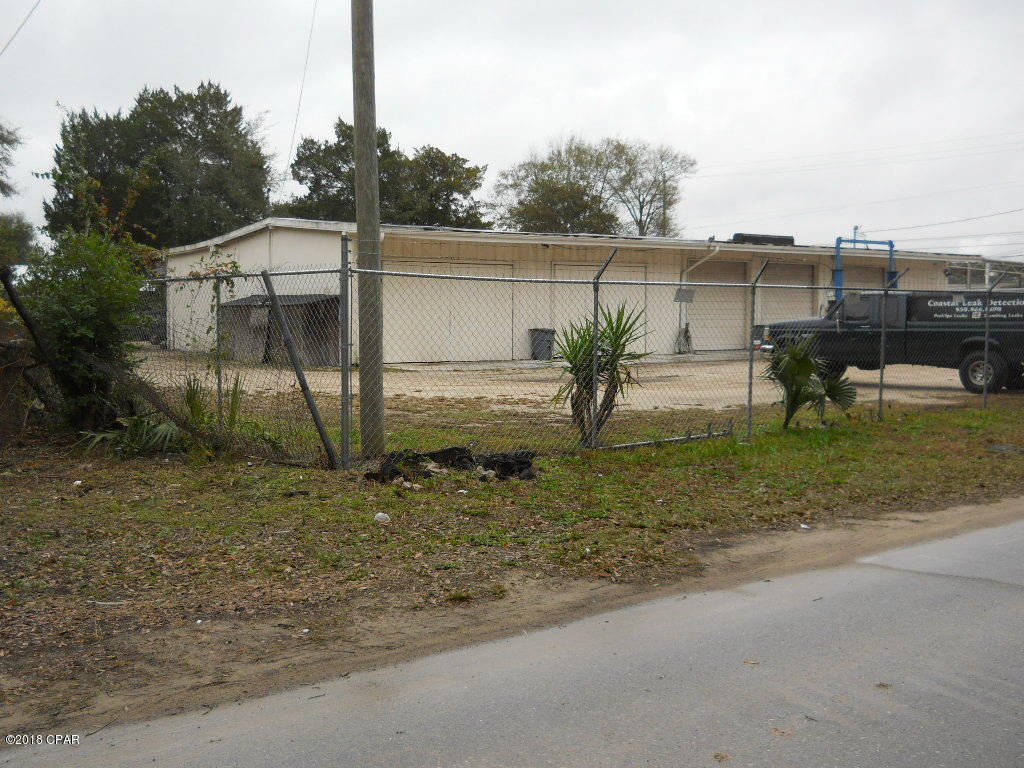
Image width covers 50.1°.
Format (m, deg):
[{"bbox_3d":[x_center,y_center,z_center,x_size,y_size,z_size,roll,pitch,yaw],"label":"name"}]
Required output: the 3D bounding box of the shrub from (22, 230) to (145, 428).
[{"bbox_3d":[-5.344,-0.645,13.688,1.550,2.530,1.600,0,4,0],"label":"shrub"}]

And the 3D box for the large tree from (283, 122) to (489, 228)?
[{"bbox_3d":[-6.501,-7.913,55.572,10.300,10.970,9.500,0,4,0],"label":"large tree"}]

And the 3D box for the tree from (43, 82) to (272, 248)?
[{"bbox_3d":[-15.196,-7.335,47.091,9.600,11.080,9.400,0,4,0],"label":"tree"}]

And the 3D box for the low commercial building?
[{"bbox_3d":[3.725,-3.562,42.438,30.200,4.150,13.800,-3,5,-36],"label":"low commercial building"}]

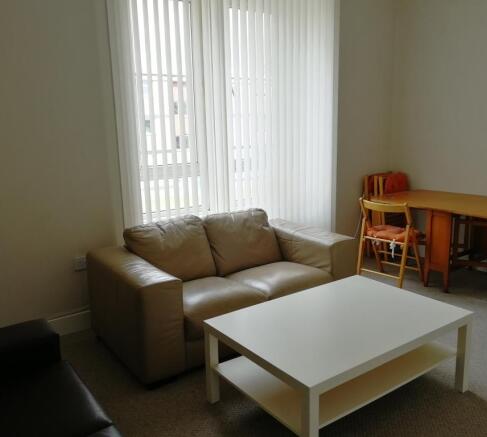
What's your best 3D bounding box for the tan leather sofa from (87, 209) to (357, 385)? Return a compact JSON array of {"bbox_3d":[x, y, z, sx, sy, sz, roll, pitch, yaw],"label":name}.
[{"bbox_3d":[-0.114,0.398,3.283,1.700,0.800,0.880,-9,13,-35],"label":"tan leather sofa"}]

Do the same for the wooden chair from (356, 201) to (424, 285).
[{"bbox_3d":[1.347,0.211,4.144,0.440,0.780,0.500,9,15,43],"label":"wooden chair"}]

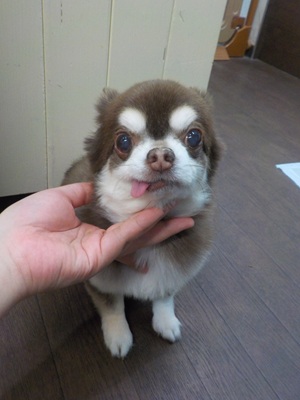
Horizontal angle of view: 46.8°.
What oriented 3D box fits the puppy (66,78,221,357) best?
[{"bbox_3d":[-0.029,0.003,0.433,0.145,0.300,0.255,2,32,-10],"label":"puppy"}]

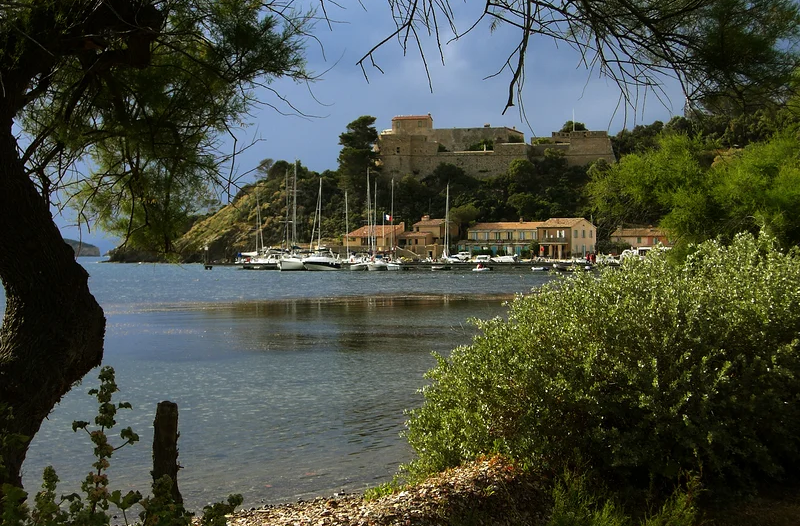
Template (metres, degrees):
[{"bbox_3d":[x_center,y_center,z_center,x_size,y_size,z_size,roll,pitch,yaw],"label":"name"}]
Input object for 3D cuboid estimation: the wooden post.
[{"bbox_3d":[-2.003,1.683,13.200,0.220,0.980,0.220,-2,0,0],"label":"wooden post"}]

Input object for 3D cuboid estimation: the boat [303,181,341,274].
[{"bbox_3d":[-14.589,-7.105,289.000,3.400,17.200,9.500,0,0,42],"label":"boat"}]

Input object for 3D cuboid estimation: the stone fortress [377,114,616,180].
[{"bbox_3d":[23.779,-29.532,390.000,58.500,16.200,34.000,0,0,0],"label":"stone fortress"}]

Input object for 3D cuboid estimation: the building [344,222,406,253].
[{"bbox_3d":[-4.930,-5.350,320.000,10.000,6.400,8.000,0,0,35],"label":"building"}]

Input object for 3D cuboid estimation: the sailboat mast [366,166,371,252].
[{"bbox_3d":[-5.952,-9.825,291.000,0.250,16.800,0.250,0,0,0],"label":"sailboat mast"}]

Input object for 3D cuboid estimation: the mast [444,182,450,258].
[{"bbox_3d":[9.401,-8.556,300.000,0.270,15.000,0.270,0,0,0],"label":"mast"}]

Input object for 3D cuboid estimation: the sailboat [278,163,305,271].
[{"bbox_3d":[-19.488,-8.746,290.000,4.000,20.300,12.000,0,0,35],"label":"sailboat"}]

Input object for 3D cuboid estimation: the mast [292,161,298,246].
[{"bbox_3d":[-19.830,-10.647,290.000,0.280,17.200,0.280,0,0,0],"label":"mast"}]

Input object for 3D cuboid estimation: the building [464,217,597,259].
[{"bbox_3d":[27.145,-4.983,318.000,25.000,8.700,10.000,0,0,30],"label":"building"}]

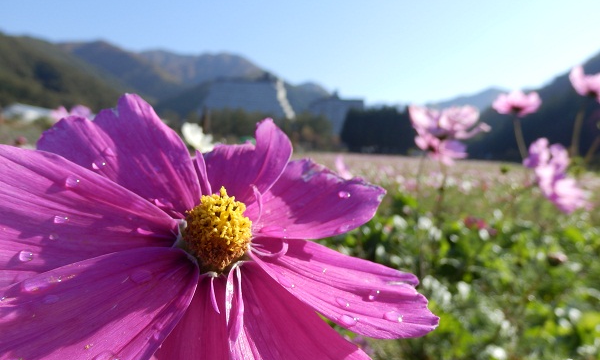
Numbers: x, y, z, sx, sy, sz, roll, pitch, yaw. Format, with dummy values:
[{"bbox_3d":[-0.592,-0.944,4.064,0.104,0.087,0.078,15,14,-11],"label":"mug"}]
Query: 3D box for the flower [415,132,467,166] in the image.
[{"bbox_3d":[0.178,-0.040,0.550,0.055,0.042,0.048,-1,5,-32],"label":"flower"}]

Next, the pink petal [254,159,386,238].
[{"bbox_3d":[0.004,0.003,0.099,0.033,0.021,0.008,-14,-30,-16],"label":"pink petal"}]

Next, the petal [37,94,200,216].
[{"bbox_3d":[-0.036,-0.004,0.092,0.025,0.034,0.009,-36,-11,-32],"label":"petal"}]

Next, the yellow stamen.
[{"bbox_3d":[-0.017,0.010,0.088,0.013,0.013,0.012,19,-37,0],"label":"yellow stamen"}]

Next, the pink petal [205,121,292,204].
[{"bbox_3d":[-0.012,-0.005,0.099,0.018,0.025,0.009,24,-25,2],"label":"pink petal"}]

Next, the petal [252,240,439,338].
[{"bbox_3d":[0.009,0.022,0.089,0.041,0.016,0.007,16,-37,2],"label":"petal"}]

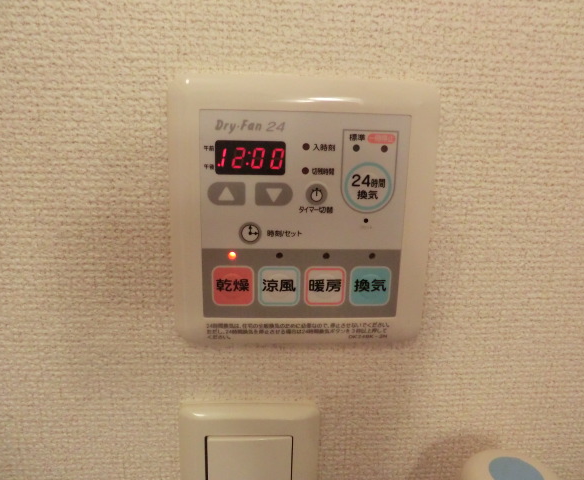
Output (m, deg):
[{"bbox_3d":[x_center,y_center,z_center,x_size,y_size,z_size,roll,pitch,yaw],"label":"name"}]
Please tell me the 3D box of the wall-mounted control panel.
[{"bbox_3d":[0.005,-0.010,0.197,0.118,0.120,0.014,0,13,-4],"label":"wall-mounted control panel"}]

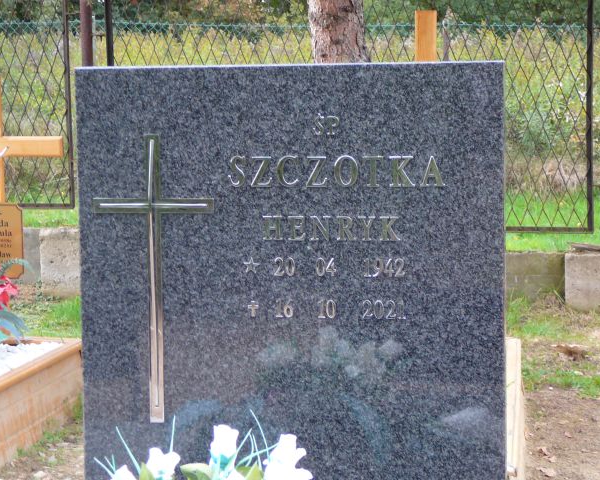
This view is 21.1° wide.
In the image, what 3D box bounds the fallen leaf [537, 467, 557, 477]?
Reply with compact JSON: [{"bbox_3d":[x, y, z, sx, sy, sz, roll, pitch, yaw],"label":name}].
[{"bbox_3d":[0.759,0.712,4.950,0.063,0.020,0.055,-1,5,0],"label":"fallen leaf"}]

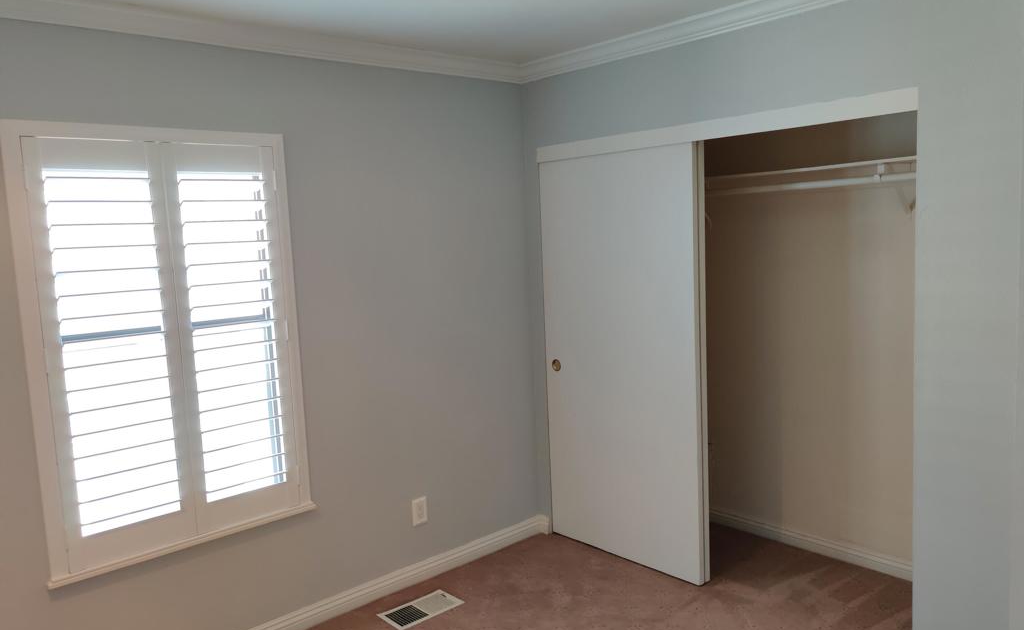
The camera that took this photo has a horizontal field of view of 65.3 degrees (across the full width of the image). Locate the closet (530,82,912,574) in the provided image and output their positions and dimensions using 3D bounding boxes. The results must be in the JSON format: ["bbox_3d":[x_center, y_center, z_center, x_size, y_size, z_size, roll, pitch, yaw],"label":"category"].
[{"bbox_3d":[1.059,0.184,3.674,0.760,2.050,1.810,-8,8,-42],"label":"closet"}]

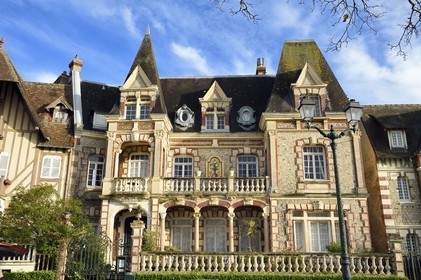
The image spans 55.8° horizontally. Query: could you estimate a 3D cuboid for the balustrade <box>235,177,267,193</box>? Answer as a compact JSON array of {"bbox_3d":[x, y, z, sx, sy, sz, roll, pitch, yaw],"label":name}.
[{"bbox_3d":[2.149,2.446,21.266,1.726,0.873,0.280,0,-17,2],"label":"balustrade"}]

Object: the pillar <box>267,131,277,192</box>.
[{"bbox_3d":[3.619,1.256,23.319,0.460,3.733,0.380,0,-18,1],"label":"pillar"}]

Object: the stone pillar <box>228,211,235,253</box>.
[{"bbox_3d":[1.213,5.417,22.713,0.350,2.524,0.350,0,-18,1],"label":"stone pillar"}]

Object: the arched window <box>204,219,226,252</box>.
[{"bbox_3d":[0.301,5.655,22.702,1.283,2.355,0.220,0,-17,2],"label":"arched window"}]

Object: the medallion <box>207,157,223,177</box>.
[{"bbox_3d":[0.296,1.653,23.383,1.000,1.430,0.100,0,-18,1],"label":"medallion"}]

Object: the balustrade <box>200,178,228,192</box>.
[{"bbox_3d":[0.231,2.455,21.344,1.578,0.876,0.280,0,-17,2],"label":"balustrade"}]

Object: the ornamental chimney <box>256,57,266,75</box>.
[{"bbox_3d":[4.334,-6.241,33.737,0.720,1.799,0.680,0,-18,1],"label":"ornamental chimney"}]

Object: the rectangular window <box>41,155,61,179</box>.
[{"bbox_3d":[-9.330,1.571,23.324,1.046,1.464,0.150,4,-18,-12],"label":"rectangular window"}]

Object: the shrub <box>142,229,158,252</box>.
[{"bbox_3d":[-2.653,4.701,17.440,0.800,1.520,0.750,0,-18,1],"label":"shrub"}]

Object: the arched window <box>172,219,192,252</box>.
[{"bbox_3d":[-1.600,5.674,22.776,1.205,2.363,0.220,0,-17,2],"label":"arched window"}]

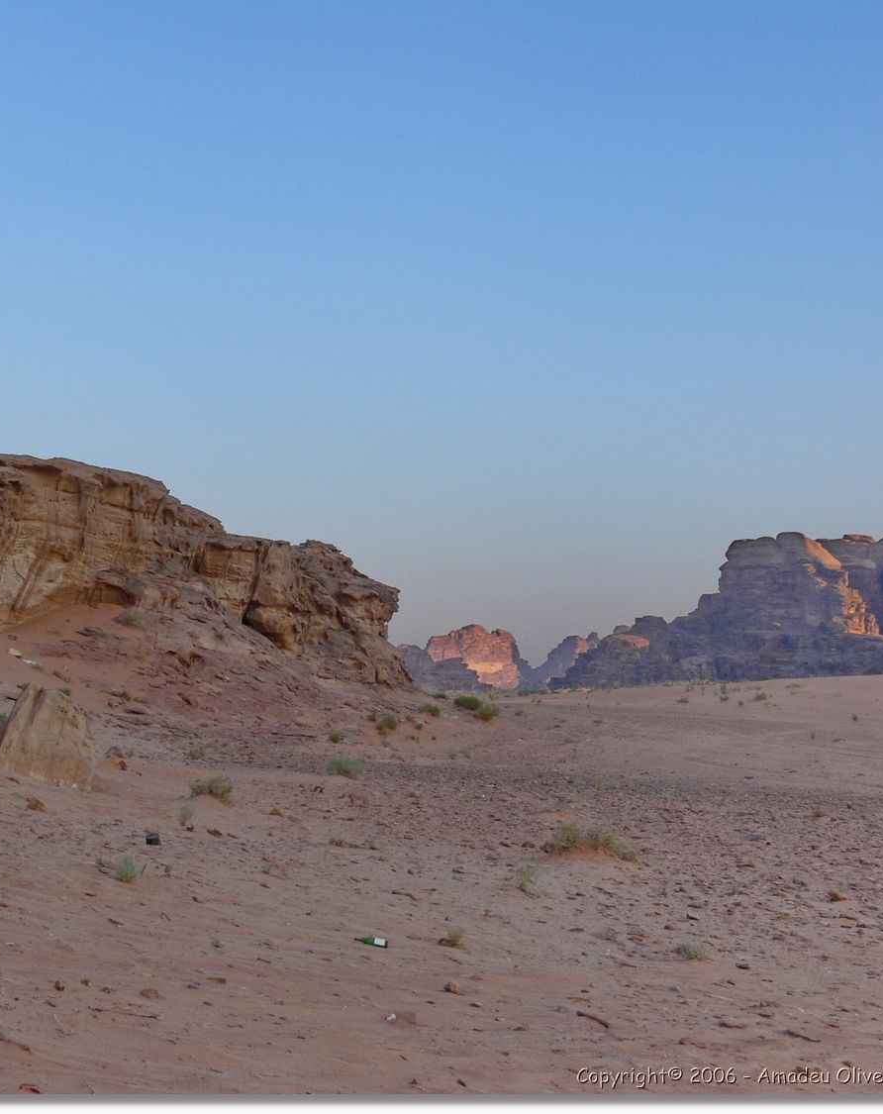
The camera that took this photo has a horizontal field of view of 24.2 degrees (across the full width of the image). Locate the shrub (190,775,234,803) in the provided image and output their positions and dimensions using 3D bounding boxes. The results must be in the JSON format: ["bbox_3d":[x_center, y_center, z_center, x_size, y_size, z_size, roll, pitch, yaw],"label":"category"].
[{"bbox_3d":[-3.570,3.615,32.000,0.667,0.410,0.567,0,-4,0],"label":"shrub"}]

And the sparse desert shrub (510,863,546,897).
[{"bbox_3d":[0.860,3.217,20.500,0.346,0.323,0.312,0,-4,0],"label":"sparse desert shrub"}]

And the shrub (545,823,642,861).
[{"bbox_3d":[1.853,3.534,25.500,1.192,0.420,0.894,0,-4,0],"label":"shrub"}]

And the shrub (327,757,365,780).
[{"bbox_3d":[-1.940,4.307,42.000,0.781,0.475,0.703,0,-4,0],"label":"shrub"}]

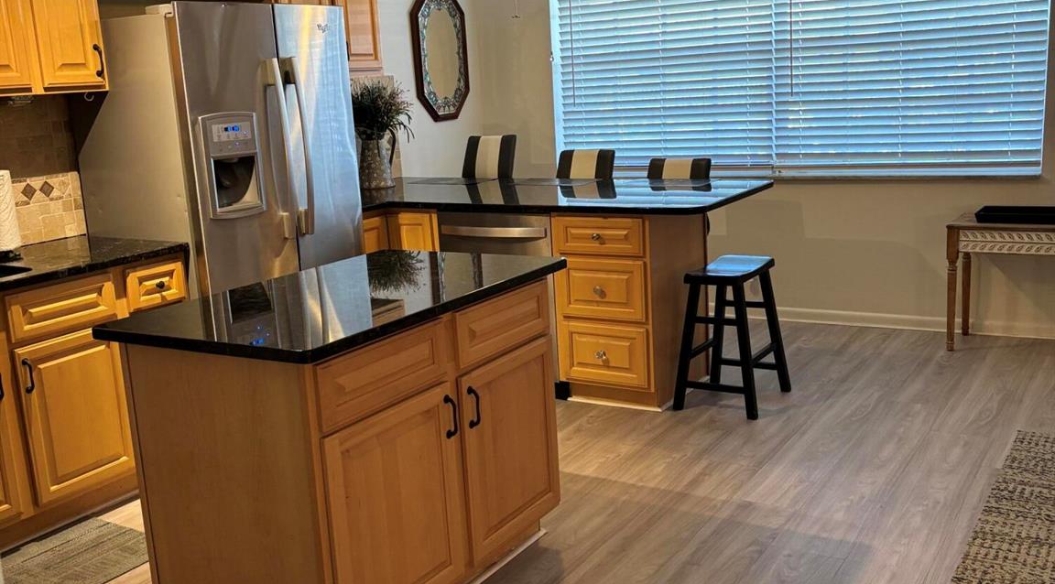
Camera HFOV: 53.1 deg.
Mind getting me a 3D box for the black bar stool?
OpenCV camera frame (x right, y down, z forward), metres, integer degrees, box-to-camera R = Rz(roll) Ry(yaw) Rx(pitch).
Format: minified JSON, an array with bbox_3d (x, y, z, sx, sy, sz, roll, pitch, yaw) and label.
[{"bbox_3d":[0.896,0.175,4.563,0.362,0.609,0.463,4,14,33],"label":"black bar stool"}]

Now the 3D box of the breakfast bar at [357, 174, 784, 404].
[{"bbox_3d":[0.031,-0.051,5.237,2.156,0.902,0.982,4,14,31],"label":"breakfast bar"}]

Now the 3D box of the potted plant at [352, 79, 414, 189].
[{"bbox_3d":[-0.820,-0.861,5.770,0.352,0.596,0.362,-3,12,1],"label":"potted plant"}]

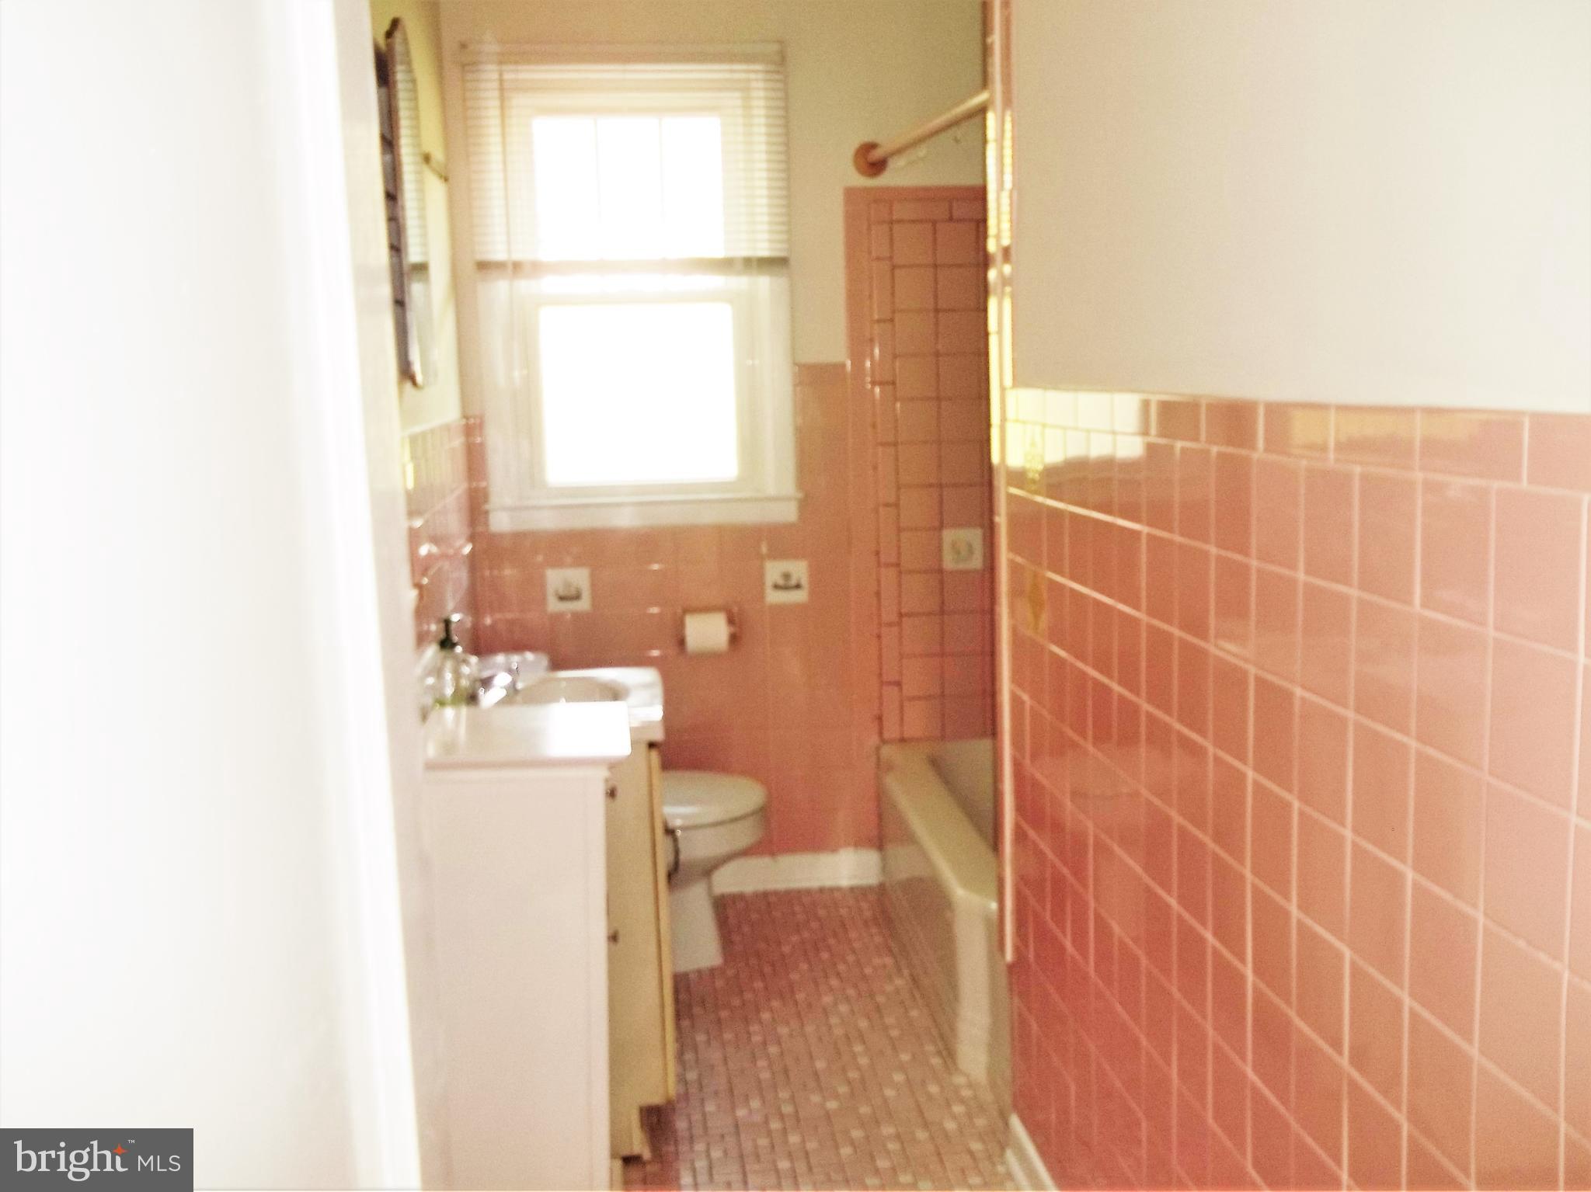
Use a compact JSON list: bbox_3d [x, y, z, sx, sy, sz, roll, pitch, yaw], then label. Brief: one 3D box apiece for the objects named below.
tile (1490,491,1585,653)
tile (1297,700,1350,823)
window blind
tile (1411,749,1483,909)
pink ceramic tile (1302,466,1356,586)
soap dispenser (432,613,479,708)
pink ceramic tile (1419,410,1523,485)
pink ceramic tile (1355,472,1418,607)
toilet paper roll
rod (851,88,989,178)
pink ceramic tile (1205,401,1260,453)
[{"bbox_3d":[0.534,-0.020,1.049,0.009,0.110,0.105,-3,9,-7],"label":"tile"},{"bbox_3d":[0.503,0.156,1.393,0.009,0.110,0.105,-3,9,-7],"label":"tile"},{"bbox_3d":[-0.411,-1.090,3.646,0.785,0.525,0.050,-3,9,-7],"label":"window blind"},{"bbox_3d":[0.529,0.187,1.187,0.009,0.110,0.105,-3,9,-7],"label":"tile"},{"bbox_3d":[0.504,-0.067,1.383,0.010,0.110,0.108,-3,8,-6],"label":"pink ceramic tile"},{"bbox_3d":[-0.607,0.118,2.622,0.078,0.172,0.075,-3,9,-7],"label":"soap dispenser"},{"bbox_3d":[0.527,-0.120,1.135,0.010,0.053,0.152,-3,8,-6],"label":"pink ceramic tile"},{"bbox_3d":[0.496,-0.050,1.223,0.010,0.107,0.105,-3,9,-6],"label":"pink ceramic tile"},{"bbox_3d":[-0.219,0.090,3.672,0.108,0.108,0.108,-3,8,-6],"label":"toilet paper roll"},{"bbox_3d":[0.315,-1.013,3.137,0.080,0.080,1.320,-4,10,-10],"label":"rod"},{"bbox_3d":[0.456,-0.177,1.521,0.010,0.052,0.148,-3,9,-6],"label":"pink ceramic tile"}]

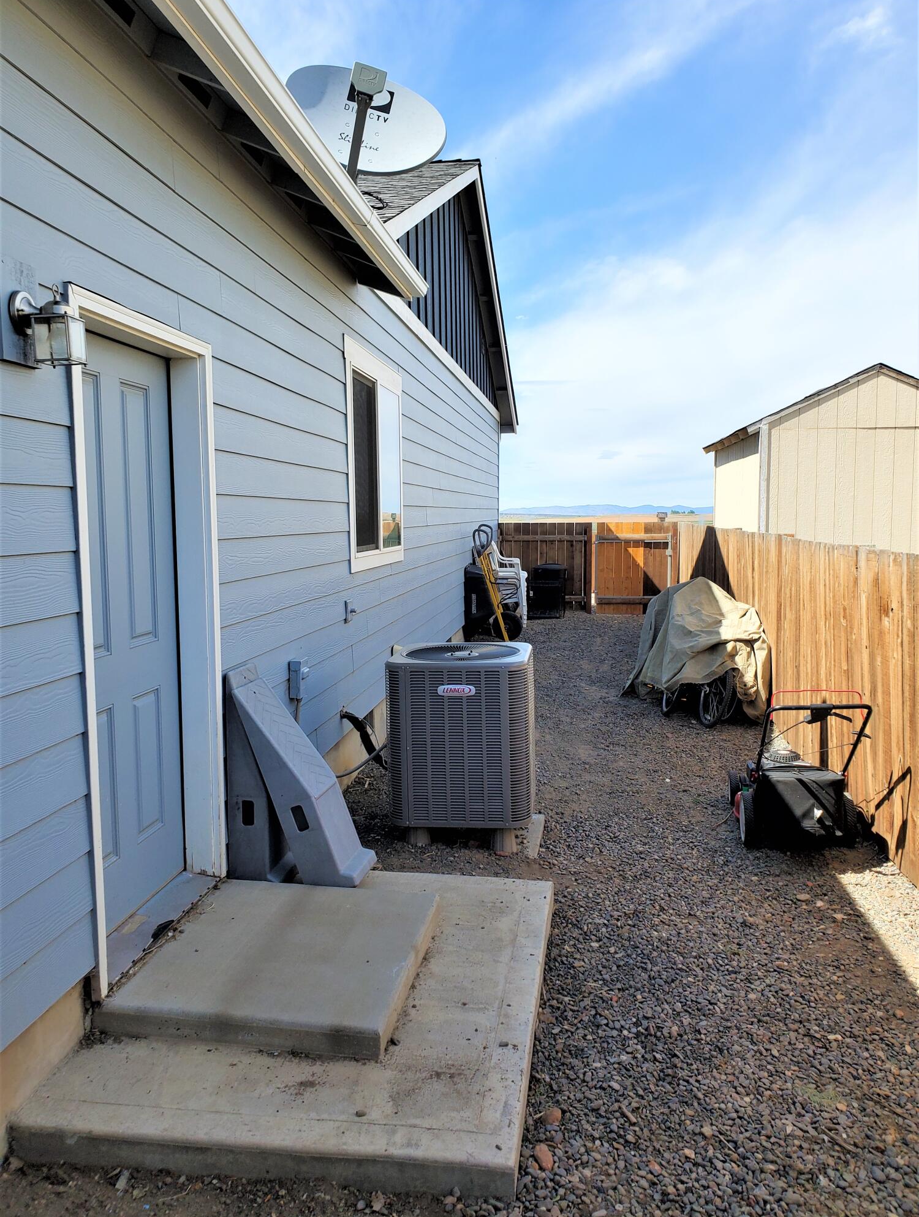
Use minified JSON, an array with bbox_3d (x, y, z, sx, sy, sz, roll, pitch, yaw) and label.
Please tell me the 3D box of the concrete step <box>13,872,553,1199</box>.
[{"bbox_3d":[-0.392,1.288,3.150,1.330,0.090,1.755,0,6,8],"label":"concrete step"}]

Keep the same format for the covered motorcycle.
[{"bbox_3d":[1.985,0.316,7.843,1.020,1.150,1.680,-1,6,0],"label":"covered motorcycle"}]

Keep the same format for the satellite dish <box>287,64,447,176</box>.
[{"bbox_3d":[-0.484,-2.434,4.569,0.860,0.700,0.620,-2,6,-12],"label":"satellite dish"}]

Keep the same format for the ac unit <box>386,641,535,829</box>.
[{"bbox_3d":[0.038,0.641,4.982,0.717,0.860,0.718,0,6,8],"label":"ac unit"}]

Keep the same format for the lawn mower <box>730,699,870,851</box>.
[{"bbox_3d":[1.751,0.773,4.736,0.600,0.870,1.370,1,6,11],"label":"lawn mower"}]

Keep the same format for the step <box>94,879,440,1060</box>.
[{"bbox_3d":[-0.599,1.192,3.138,0.905,0.098,0.965,0,6,8],"label":"step"}]

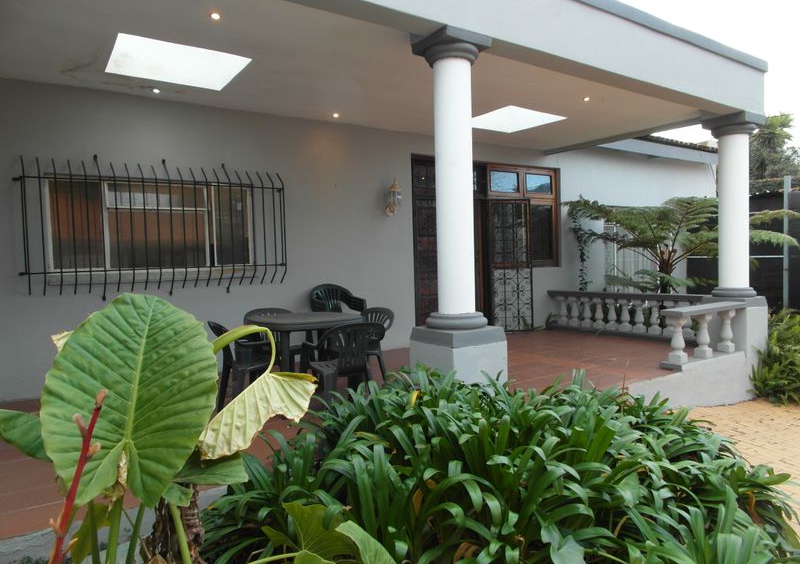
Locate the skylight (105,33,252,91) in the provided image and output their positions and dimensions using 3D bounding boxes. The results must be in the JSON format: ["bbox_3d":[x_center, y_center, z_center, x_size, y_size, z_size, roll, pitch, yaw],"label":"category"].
[{"bbox_3d":[-1.913,-1.882,4.561,1.000,0.080,0.945,-3,3,-34],"label":"skylight"}]

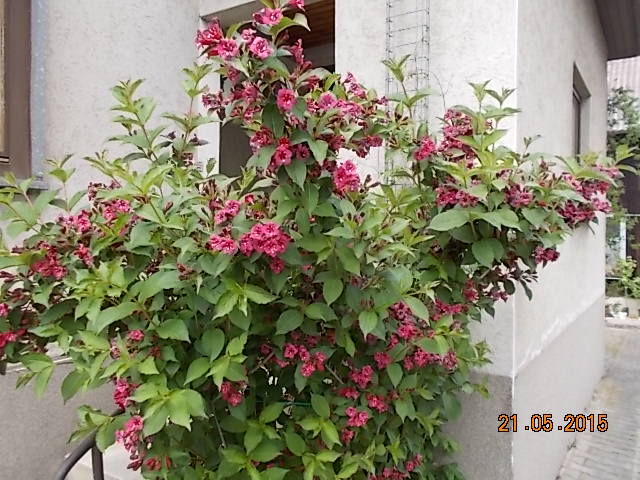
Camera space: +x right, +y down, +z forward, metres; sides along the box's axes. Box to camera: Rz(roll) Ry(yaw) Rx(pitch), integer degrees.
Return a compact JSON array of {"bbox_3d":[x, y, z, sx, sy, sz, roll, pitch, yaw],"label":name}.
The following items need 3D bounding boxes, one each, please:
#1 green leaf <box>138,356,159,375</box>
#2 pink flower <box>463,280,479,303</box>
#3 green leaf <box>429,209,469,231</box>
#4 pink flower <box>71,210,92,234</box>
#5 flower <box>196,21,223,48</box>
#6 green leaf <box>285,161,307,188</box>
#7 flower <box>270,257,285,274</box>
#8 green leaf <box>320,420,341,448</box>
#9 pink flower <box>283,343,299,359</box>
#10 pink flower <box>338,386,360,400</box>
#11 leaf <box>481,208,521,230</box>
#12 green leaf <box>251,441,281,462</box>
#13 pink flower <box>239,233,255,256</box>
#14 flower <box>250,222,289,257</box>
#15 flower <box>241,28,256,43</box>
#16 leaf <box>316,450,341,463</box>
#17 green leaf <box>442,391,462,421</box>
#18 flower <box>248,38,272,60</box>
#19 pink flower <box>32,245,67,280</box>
[{"bbox_3d":[-0.424,0.310,1.370,0.047,0.042,0.035,0,0,-9],"label":"green leaf"},{"bbox_3d":[0.412,0.141,1.520,0.042,0.057,0.046,0,0,-2],"label":"pink flower"},{"bbox_3d":[0.342,-0.053,1.480,0.118,0.058,0.018,-23,-41,-7],"label":"green leaf"},{"bbox_3d":[-0.623,-0.046,1.450,0.055,0.060,0.049,0,0,-17],"label":"pink flower"},{"bbox_3d":[-0.304,-0.565,1.520,0.071,0.077,0.060,0,0,-11],"label":"flower"},{"bbox_3d":[-0.056,-0.164,1.380,0.050,0.096,0.016,-14,-24,-9],"label":"green leaf"},{"bbox_3d":[-0.109,0.065,1.420,0.036,0.046,0.037,0,6,-4],"label":"flower"},{"bbox_3d":[0.026,0.473,1.350,0.046,0.065,0.038,0,0,-14],"label":"green leaf"},{"bbox_3d":[-0.086,0.323,1.620,0.045,0.045,0.040,0,1,-3],"label":"pink flower"},{"bbox_3d":[0.081,0.423,1.530,0.061,0.039,0.038,0,1,-17],"label":"pink flower"},{"bbox_3d":[0.506,-0.056,1.550,0.110,0.062,0.045,0,0,18],"label":"leaf"},{"bbox_3d":[-0.137,0.541,1.420,0.078,0.053,0.050,0,0,-3],"label":"green leaf"},{"bbox_3d":[-0.176,0.011,1.330,0.036,0.055,0.040,0,0,6],"label":"pink flower"},{"bbox_3d":[-0.126,0.001,1.400,0.100,0.088,0.075,0,1,-5],"label":"flower"},{"bbox_3d":[-0.173,-0.494,1.340,0.039,0.034,0.034,0,1,-7],"label":"flower"},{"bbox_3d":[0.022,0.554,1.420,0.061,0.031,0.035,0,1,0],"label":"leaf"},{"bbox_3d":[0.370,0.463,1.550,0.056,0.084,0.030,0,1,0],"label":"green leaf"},{"bbox_3d":[-0.153,-0.494,1.430,0.059,0.059,0.045,0,0,-13],"label":"flower"},{"bbox_3d":[-0.839,0.070,1.720,0.101,0.108,0.075,0,0,-26],"label":"pink flower"}]

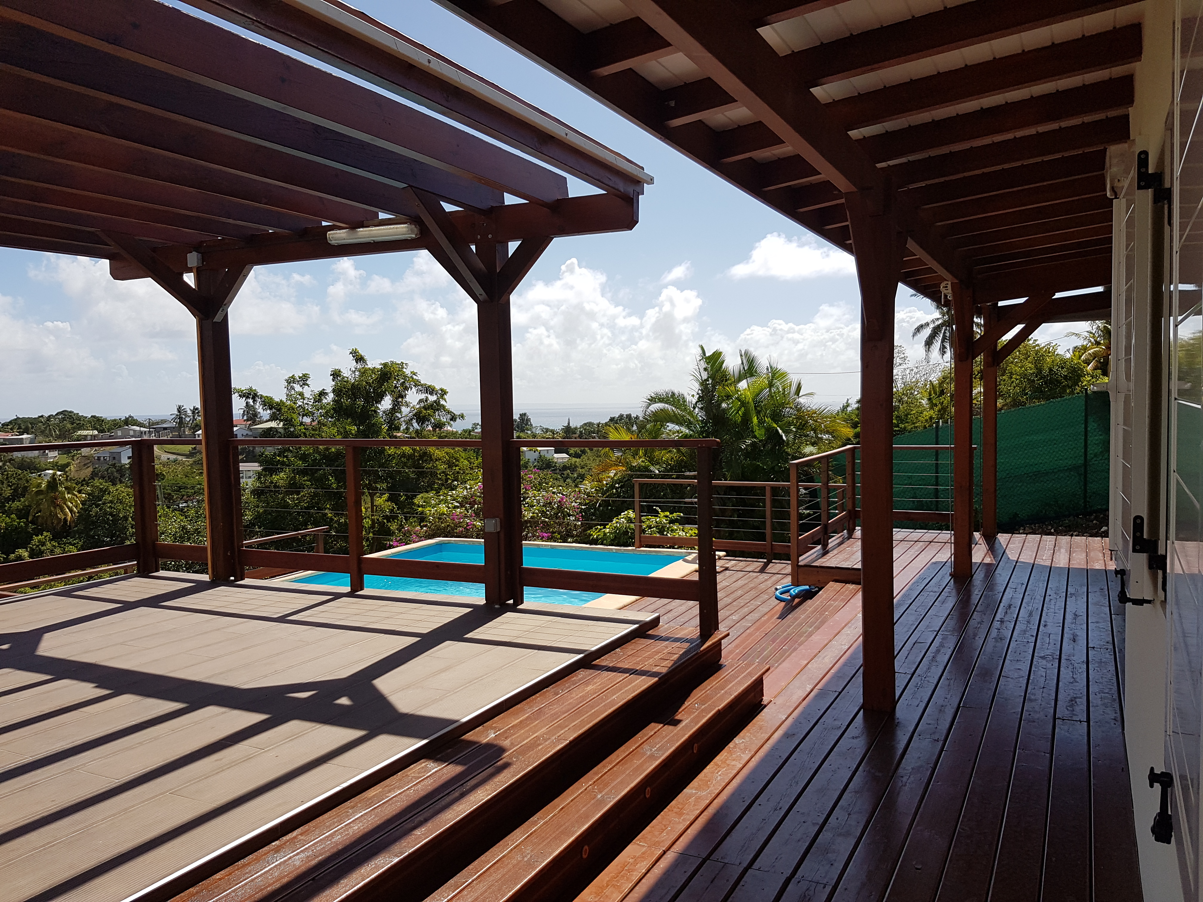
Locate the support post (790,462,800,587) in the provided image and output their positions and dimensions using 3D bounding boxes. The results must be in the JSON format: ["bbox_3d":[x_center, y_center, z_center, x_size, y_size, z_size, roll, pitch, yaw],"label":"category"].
[{"bbox_3d":[1.854,0.700,8.634,0.066,1.196,0.066,0,4,28],"label":"support post"}]

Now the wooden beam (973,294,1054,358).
[{"bbox_3d":[3.403,-1.062,7.576,0.778,0.124,0.080,-43,-16,24],"label":"wooden beam"}]

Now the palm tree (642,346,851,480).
[{"bbox_3d":[2.382,0.248,14.613,3.209,3.867,3.000,-1,3,9],"label":"palm tree"}]

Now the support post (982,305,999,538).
[{"bbox_3d":[4.262,-0.322,9.892,0.140,2.537,0.140,0,4,28],"label":"support post"}]

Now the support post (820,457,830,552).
[{"bbox_3d":[2.334,0.550,9.419,0.066,0.955,0.066,0,4,28],"label":"support post"}]

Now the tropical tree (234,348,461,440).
[{"bbox_3d":[-4.808,0.299,17.635,4.254,4.594,4.000,-2,3,-15],"label":"tropical tree"}]

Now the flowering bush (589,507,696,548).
[{"bbox_3d":[0.647,1.221,13.323,1.564,0.769,1.100,-1,3,3],"label":"flowering bush"}]

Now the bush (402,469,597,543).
[{"bbox_3d":[-1.580,1.004,14.341,2.939,1.401,1.800,-2,3,-6],"label":"bush"}]

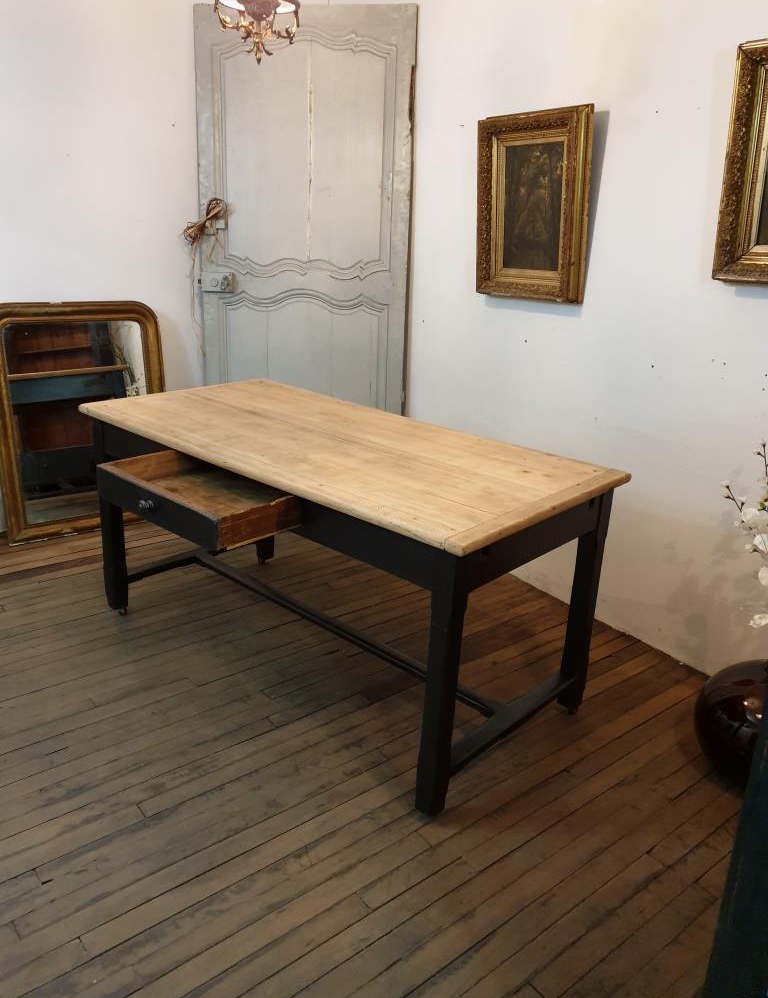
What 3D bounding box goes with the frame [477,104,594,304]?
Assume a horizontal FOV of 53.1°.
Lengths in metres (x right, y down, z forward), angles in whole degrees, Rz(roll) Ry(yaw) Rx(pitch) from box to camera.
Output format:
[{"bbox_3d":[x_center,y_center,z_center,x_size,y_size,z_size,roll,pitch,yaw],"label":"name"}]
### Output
[{"bbox_3d":[0.526,-1.053,2.799,0.072,0.629,0.503,-17,27,-31],"label":"frame"}]

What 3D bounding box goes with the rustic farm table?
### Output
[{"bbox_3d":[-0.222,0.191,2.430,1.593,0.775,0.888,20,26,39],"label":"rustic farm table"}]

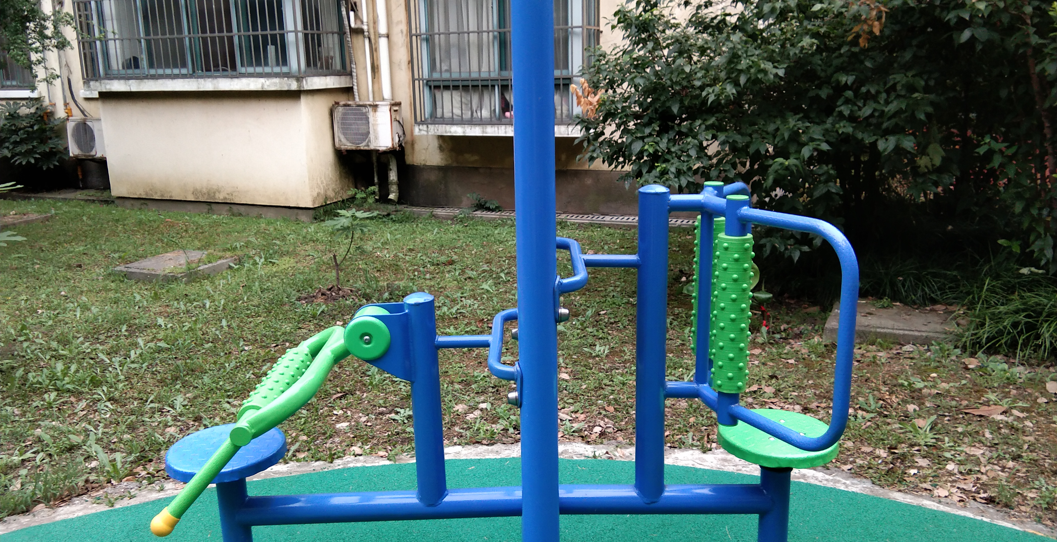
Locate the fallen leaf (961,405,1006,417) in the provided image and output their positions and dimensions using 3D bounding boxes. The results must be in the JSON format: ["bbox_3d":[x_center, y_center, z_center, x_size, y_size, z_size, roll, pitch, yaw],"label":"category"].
[{"bbox_3d":[1.865,0.568,3.850,0.185,0.025,0.085,-3,14,-6],"label":"fallen leaf"}]

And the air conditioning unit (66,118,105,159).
[{"bbox_3d":[-5.636,-1.742,12.327,0.713,0.502,0.260,5,16,25],"label":"air conditioning unit"}]

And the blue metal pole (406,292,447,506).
[{"bbox_3d":[-0.268,0.334,2.469,0.076,0.561,0.076,-2,14,0],"label":"blue metal pole"}]

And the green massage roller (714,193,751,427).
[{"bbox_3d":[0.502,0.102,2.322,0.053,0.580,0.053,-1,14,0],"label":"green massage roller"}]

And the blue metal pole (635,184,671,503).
[{"bbox_3d":[0.317,0.196,2.433,0.076,0.830,0.076,-1,14,0],"label":"blue metal pole"}]

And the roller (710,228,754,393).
[{"bbox_3d":[0.502,0.105,2.322,0.093,0.395,0.093,-1,14,0],"label":"roller"}]

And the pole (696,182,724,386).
[{"bbox_3d":[0.474,0.050,2.484,0.052,0.561,0.052,-1,14,0],"label":"pole"}]

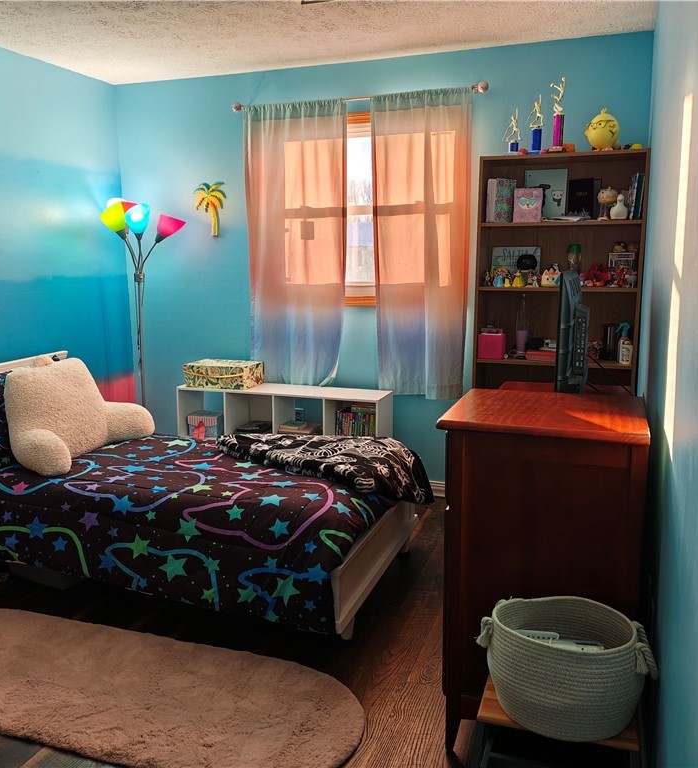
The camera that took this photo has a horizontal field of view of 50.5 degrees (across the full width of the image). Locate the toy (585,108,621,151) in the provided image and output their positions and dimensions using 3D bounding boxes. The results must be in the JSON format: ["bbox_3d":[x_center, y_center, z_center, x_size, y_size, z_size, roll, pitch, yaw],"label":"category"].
[{"bbox_3d":[1.188,-1.180,3.455,0.150,0.200,0.160,-8,13,-37],"label":"toy"}]

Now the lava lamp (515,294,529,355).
[{"bbox_3d":[0.892,-0.297,3.794,0.064,0.327,0.064,3,11,19],"label":"lava lamp"}]

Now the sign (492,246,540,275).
[{"bbox_3d":[0.869,-0.609,3.841,0.250,0.200,0.020,3,4,19],"label":"sign"}]

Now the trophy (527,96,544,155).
[{"bbox_3d":[0.898,-1.246,3.560,0.076,0.273,0.070,3,10,19],"label":"trophy"}]

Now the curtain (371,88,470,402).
[{"bbox_3d":[0.389,-0.725,3.989,0.530,1.620,0.080,3,10,19],"label":"curtain"}]

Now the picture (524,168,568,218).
[{"bbox_3d":[0.984,-0.936,3.680,0.207,0.265,0.020,4,2,23],"label":"picture"}]

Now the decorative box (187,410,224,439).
[{"bbox_3d":[-0.843,0.242,4.418,0.190,0.118,0.130,3,11,19],"label":"decorative box"}]

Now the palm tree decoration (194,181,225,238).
[{"bbox_3d":[-0.832,-1.043,4.429,0.210,0.322,0.030,3,10,19],"label":"palm tree decoration"}]

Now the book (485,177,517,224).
[{"bbox_3d":[0.753,-0.903,3.660,0.121,0.210,0.071,-6,12,-28],"label":"book"}]

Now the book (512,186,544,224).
[{"bbox_3d":[0.872,-0.874,3.612,0.150,0.172,0.030,3,6,19],"label":"book"}]

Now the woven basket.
[{"bbox_3d":[0.478,0.630,1.656,0.385,0.232,0.250,3,11,19],"label":"woven basket"}]

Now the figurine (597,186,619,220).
[{"bbox_3d":[1.235,-0.857,3.520,0.100,0.160,0.100,3,10,19],"label":"figurine"}]

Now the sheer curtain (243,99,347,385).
[{"bbox_3d":[-0.303,-0.774,4.222,0.605,1.600,0.080,3,10,19],"label":"sheer curtain"}]

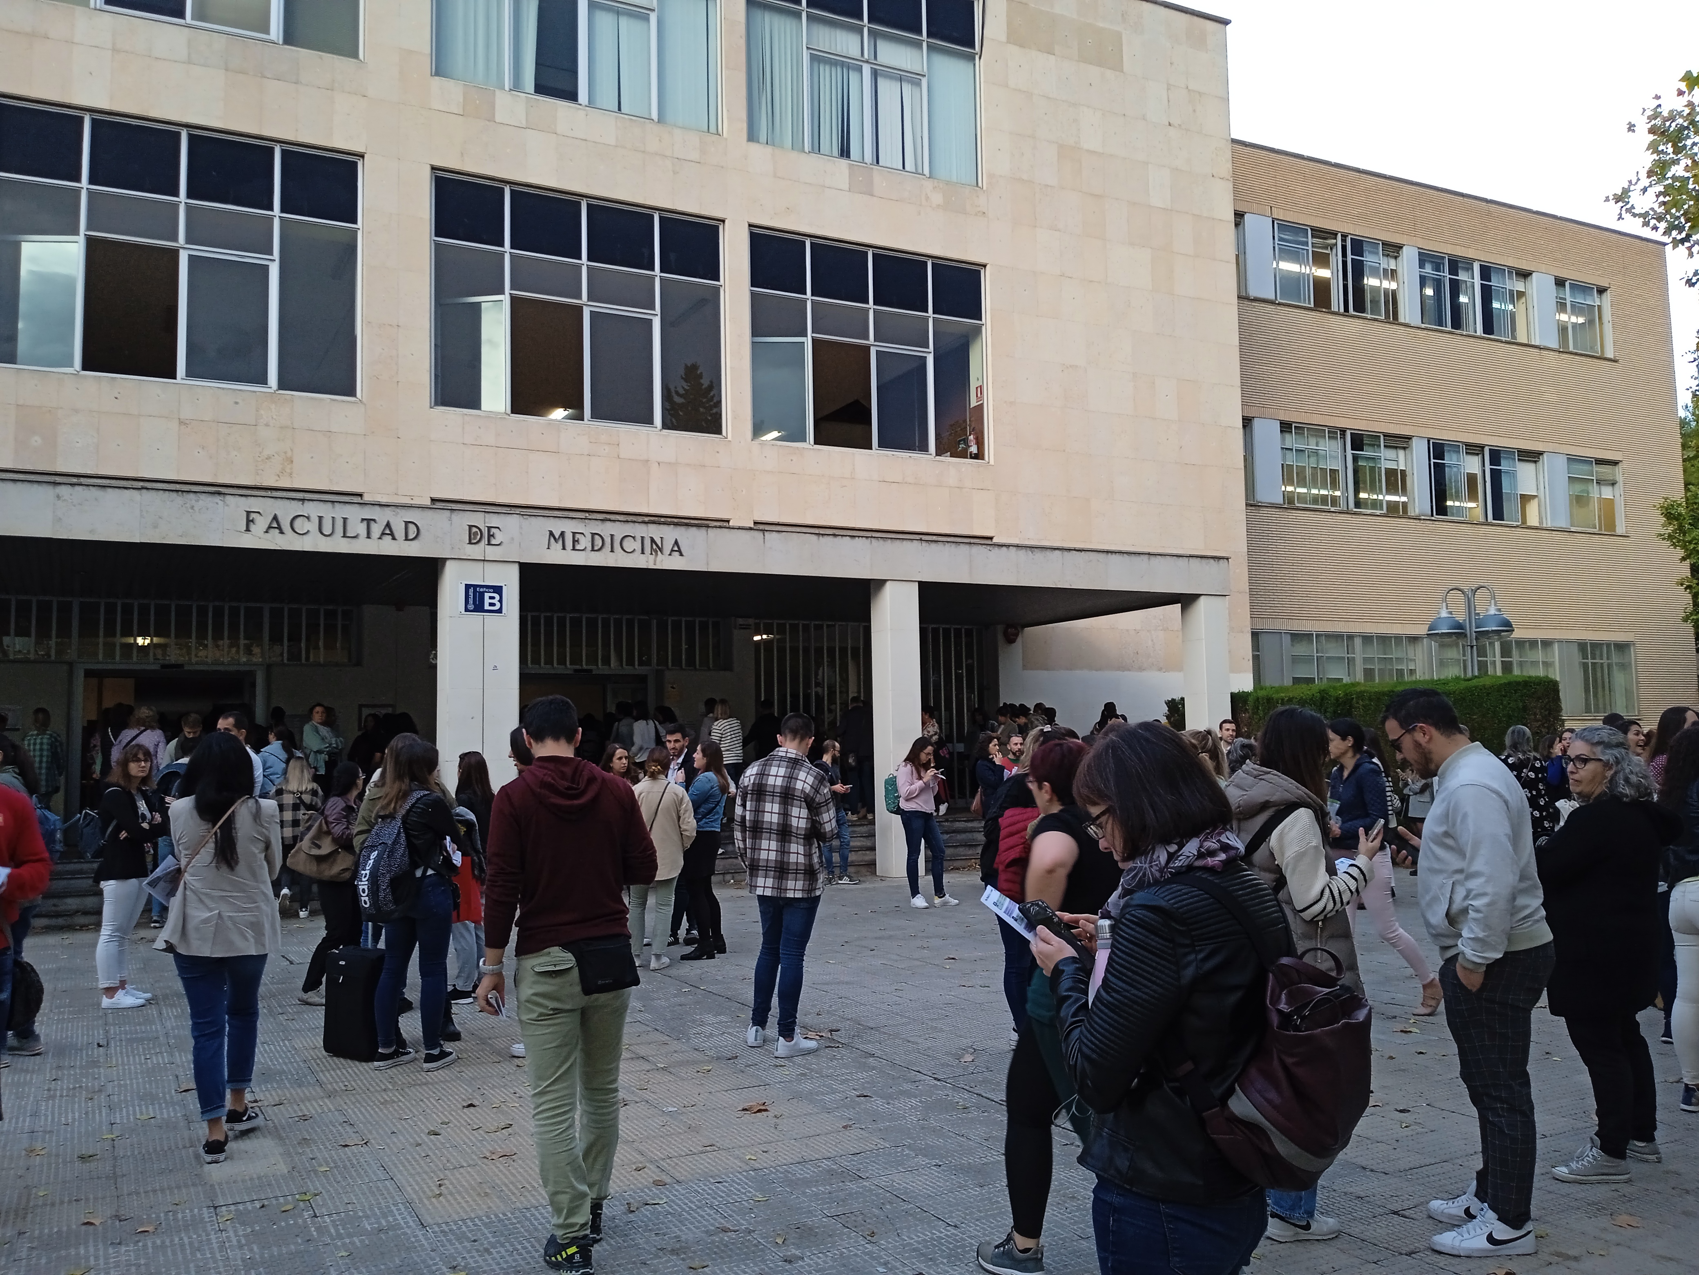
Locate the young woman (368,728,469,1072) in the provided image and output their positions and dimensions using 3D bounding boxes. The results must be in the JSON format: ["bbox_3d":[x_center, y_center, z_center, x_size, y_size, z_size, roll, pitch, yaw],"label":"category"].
[{"bbox_3d":[-2.240,1.344,7.125,0.460,1.687,0.370,-5,-6,40],"label":"young woman"}]

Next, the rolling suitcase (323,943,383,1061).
[{"bbox_3d":[-2.592,1.930,7.302,0.360,0.560,0.220,-4,-5,30],"label":"rolling suitcase"}]

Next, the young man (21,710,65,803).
[{"bbox_3d":[-8.990,1.623,15.336,0.480,1.660,0.330,1,-5,-25],"label":"young man"}]

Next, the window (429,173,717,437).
[{"bbox_3d":[-4.103,-5.049,21.267,4.553,3.518,0.200,1,-5,-26],"label":"window"}]

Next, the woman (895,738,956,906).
[{"bbox_3d":[0.771,1.846,13.881,0.420,1.664,0.450,-3,-5,24],"label":"woman"}]

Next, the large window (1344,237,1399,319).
[{"bbox_3d":[12.213,-8.374,32.075,1.693,1.825,0.150,1,-5,-27],"label":"large window"}]

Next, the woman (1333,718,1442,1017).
[{"bbox_3d":[3.032,1.305,7.988,0.700,1.670,0.460,-1,-5,-2],"label":"woman"}]

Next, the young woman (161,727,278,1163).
[{"bbox_3d":[-2.614,1.232,5.715,0.480,1.694,0.360,0,-5,-13],"label":"young woman"}]

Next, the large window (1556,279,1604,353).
[{"bbox_3d":[20.042,-8.756,37.767,1.951,1.986,0.150,1,-5,-26],"label":"large window"}]

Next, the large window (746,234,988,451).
[{"bbox_3d":[0.395,-4.888,23.483,4.522,3.528,0.200,1,-5,-26],"label":"large window"}]

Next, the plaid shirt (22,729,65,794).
[{"bbox_3d":[-9.344,1.444,15.900,0.480,0.740,0.280,2,-6,-28],"label":"plaid shirt"}]

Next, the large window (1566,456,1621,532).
[{"bbox_3d":[20.309,-3.860,37.435,2.256,1.976,0.150,1,-5,-26],"label":"large window"}]

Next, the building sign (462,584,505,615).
[{"bbox_3d":[-4.002,-0.416,15.042,0.502,0.345,0.030,1,-5,-26],"label":"building sign"}]

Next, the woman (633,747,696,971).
[{"bbox_3d":[-1.419,1.656,10.456,0.460,1.641,0.310,-2,-5,14],"label":"woman"}]

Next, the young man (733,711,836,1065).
[{"bbox_3d":[-0.345,1.266,7.280,0.530,1.740,0.380,-1,-5,5],"label":"young man"}]

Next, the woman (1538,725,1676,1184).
[{"bbox_3d":[2.681,1.101,4.941,0.420,1.565,0.490,0,-5,-8],"label":"woman"}]

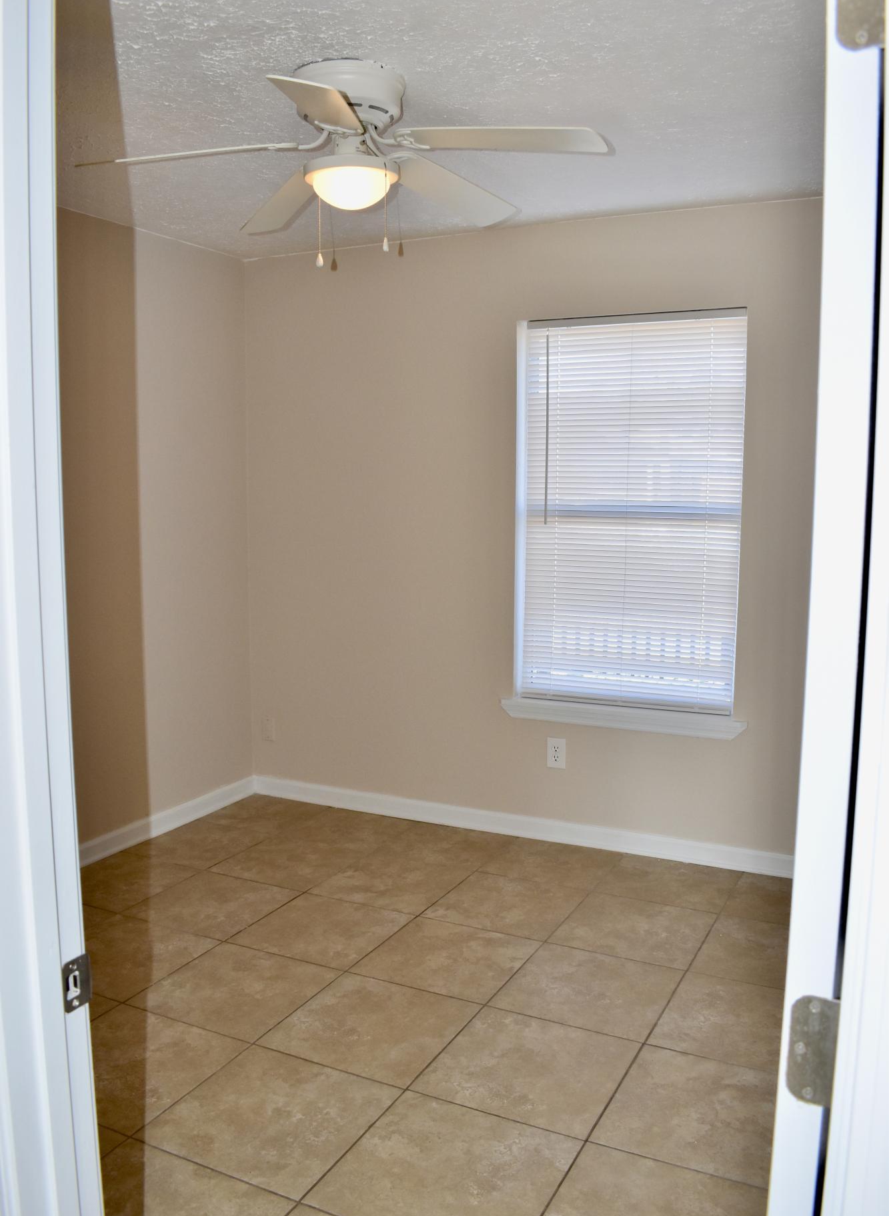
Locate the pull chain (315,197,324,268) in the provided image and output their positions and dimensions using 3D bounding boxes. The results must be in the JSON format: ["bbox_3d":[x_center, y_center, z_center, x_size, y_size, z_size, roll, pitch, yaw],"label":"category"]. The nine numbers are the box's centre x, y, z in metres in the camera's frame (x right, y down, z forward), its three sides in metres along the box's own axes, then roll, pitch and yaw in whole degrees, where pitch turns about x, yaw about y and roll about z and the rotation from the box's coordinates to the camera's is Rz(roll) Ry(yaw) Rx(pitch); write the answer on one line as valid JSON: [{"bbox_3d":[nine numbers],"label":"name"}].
[{"bbox_3d":[-0.325,-0.980,2.596,0.021,0.188,0.021,0,6,0],"label":"pull chain"}]

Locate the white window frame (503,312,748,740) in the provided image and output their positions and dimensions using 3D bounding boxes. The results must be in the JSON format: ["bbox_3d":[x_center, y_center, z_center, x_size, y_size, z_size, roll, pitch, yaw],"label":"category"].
[{"bbox_3d":[0.714,-0.366,3.835,0.870,1.480,0.050,3,7,26],"label":"white window frame"}]

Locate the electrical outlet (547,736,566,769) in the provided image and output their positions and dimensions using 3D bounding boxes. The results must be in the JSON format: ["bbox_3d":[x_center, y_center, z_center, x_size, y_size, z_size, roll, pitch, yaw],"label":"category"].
[{"bbox_3d":[0.446,0.578,3.976,0.076,0.121,0.010,3,7,26],"label":"electrical outlet"}]

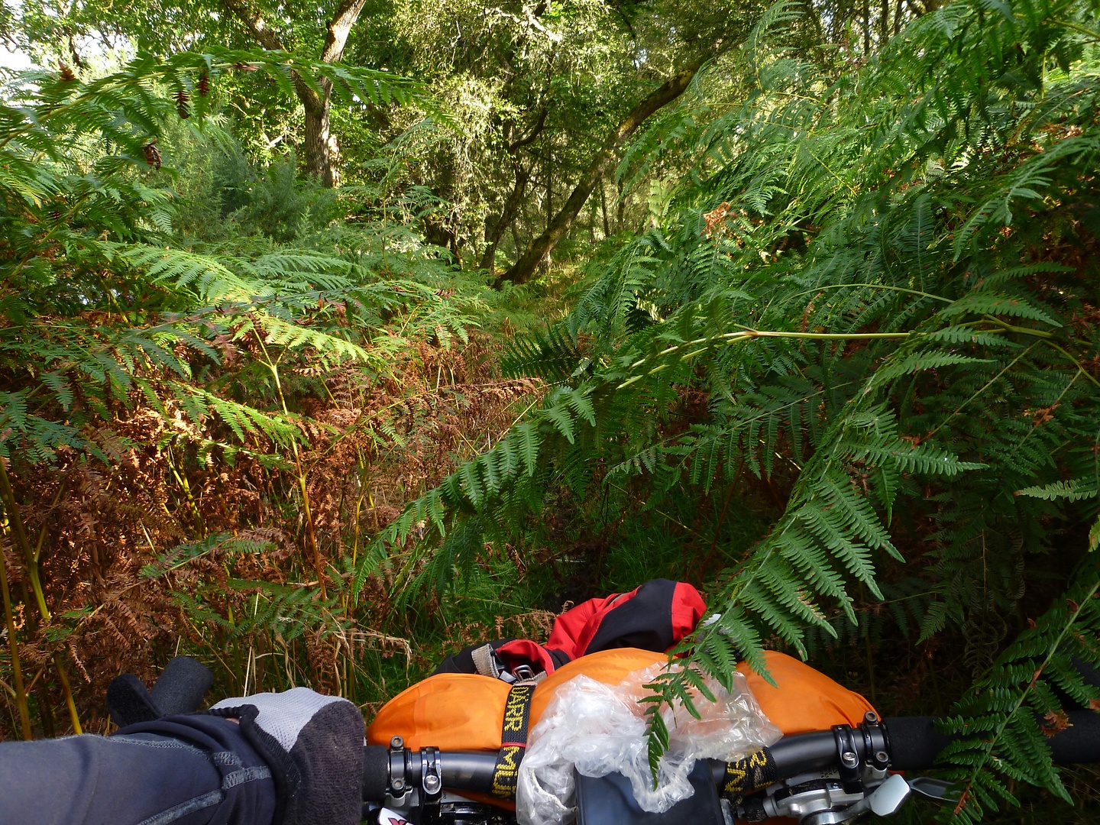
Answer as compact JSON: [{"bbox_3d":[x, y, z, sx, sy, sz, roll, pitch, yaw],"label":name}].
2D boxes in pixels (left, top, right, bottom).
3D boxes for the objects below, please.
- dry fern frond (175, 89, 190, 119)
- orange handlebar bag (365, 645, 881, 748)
[{"bbox_3d":[-0.582,-0.489,1.260,0.025,0.046,0.016,-7,14,-23],"label":"dry fern frond"},{"bbox_3d":[0.076,0.283,0.705,0.480,0.160,0.160,-2,12,0],"label":"orange handlebar bag"}]

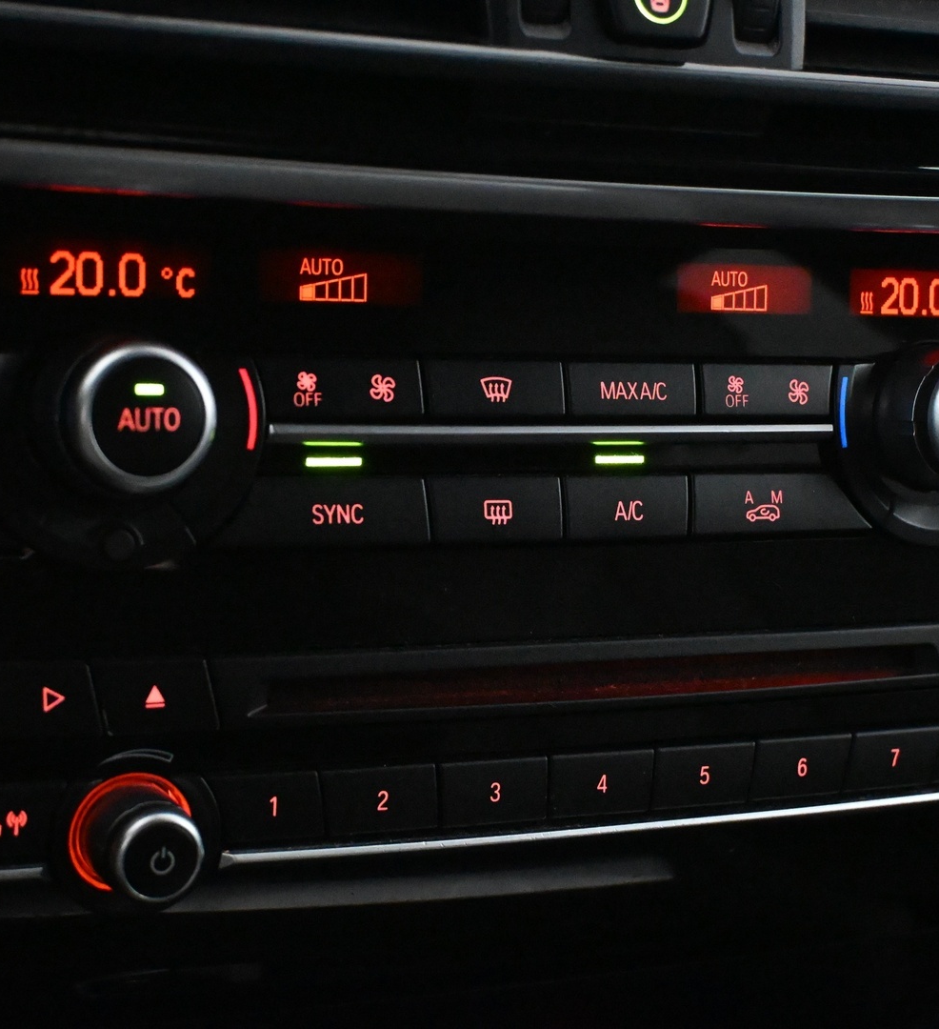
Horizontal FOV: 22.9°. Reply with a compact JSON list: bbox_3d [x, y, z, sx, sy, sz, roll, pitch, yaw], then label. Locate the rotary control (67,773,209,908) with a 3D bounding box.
[{"bbox_3d":[-0.046,0.047,0.331,0.019,0.019,0.013,-1,10,-27],"label":"rotary control"}]

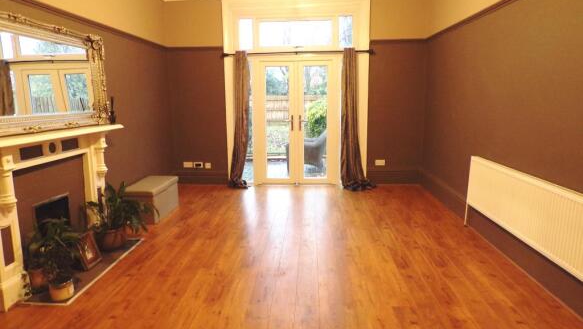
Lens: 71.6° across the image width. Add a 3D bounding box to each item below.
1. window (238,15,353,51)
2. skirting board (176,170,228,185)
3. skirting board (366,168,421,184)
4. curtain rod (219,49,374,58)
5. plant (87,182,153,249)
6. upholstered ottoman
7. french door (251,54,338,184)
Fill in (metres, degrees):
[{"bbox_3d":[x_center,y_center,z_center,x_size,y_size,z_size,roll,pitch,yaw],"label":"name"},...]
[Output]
[{"bbox_3d":[0.056,-1.995,6.118,1.723,0.522,0.080,0,10,2],"label":"window"},{"bbox_3d":[-1.471,0.210,6.551,0.869,0.235,0.025,0,10,2],"label":"skirting board"},{"bbox_3d":[1.633,0.208,6.415,0.853,0.240,0.025,0,10,2],"label":"skirting board"},{"bbox_3d":[0.080,-1.674,6.072,2.313,0.074,0.100,0,10,2],"label":"curtain rod"},{"bbox_3d":[-1.612,0.493,3.832,0.591,0.624,0.520,0,10,2],"label":"plant"},{"bbox_3d":[-1.734,0.427,4.992,0.464,0.352,0.913,0,10,2],"label":"upholstered ottoman"},{"bbox_3d":[0.071,-0.663,6.353,1.422,2.000,0.080,0,10,2],"label":"french door"}]

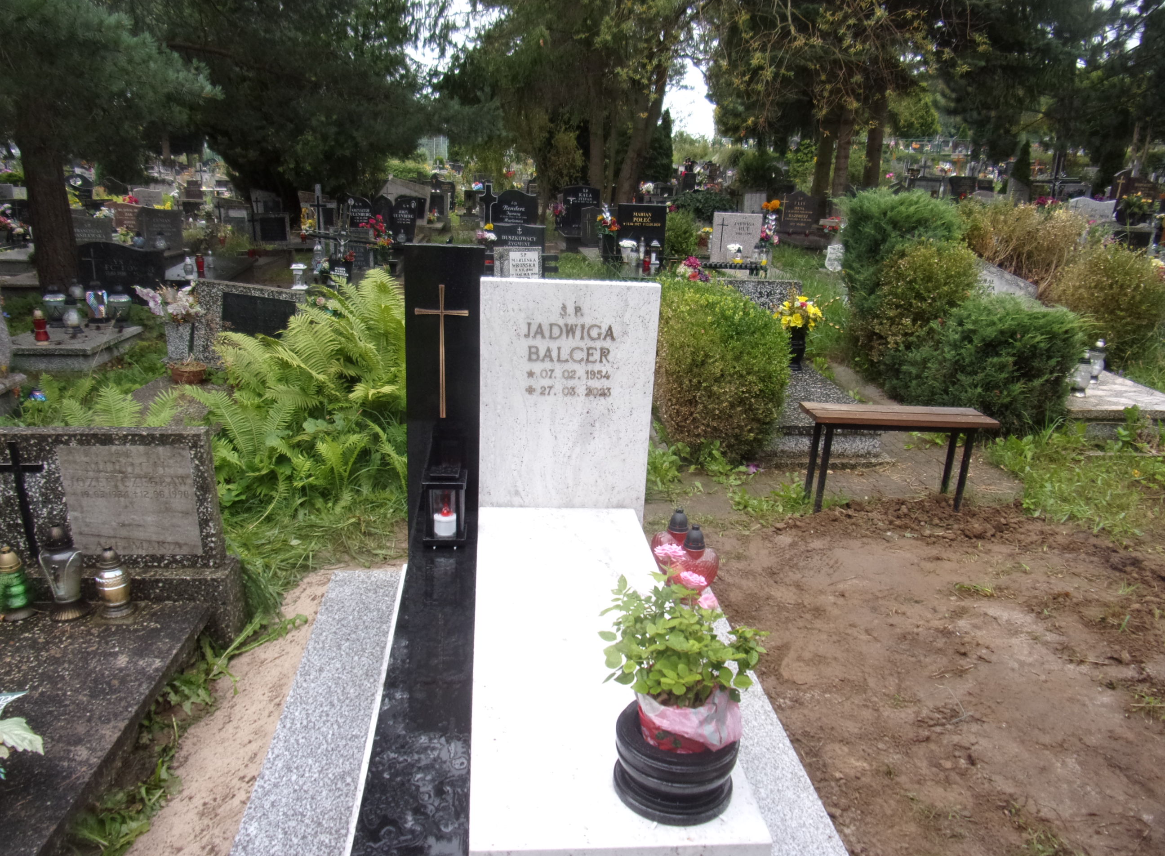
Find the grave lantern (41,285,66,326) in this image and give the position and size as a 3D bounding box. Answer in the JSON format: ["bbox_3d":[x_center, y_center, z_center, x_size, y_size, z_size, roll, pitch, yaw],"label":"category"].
[{"bbox_3d":[-3.986,-0.914,6.100,0.170,0.310,0.170,1,18,-5],"label":"grave lantern"}]

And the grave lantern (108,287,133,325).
[{"bbox_3d":[-3.034,-0.797,5.300,0.150,0.265,0.150,3,17,0],"label":"grave lantern"}]

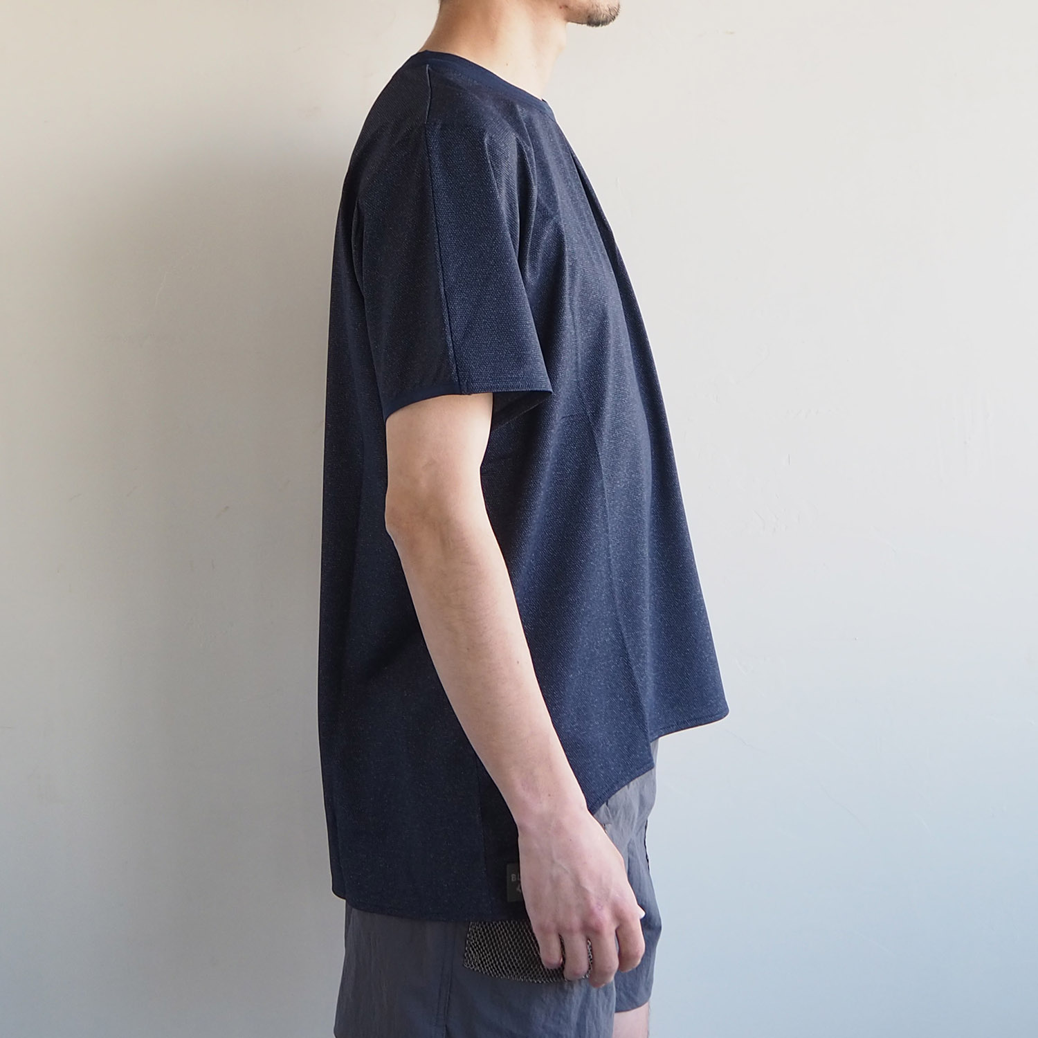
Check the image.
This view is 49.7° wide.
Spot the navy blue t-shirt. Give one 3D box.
[{"bbox_3d":[0.005,-0.050,1.130,0.390,0.780,0.490,0,0,4],"label":"navy blue t-shirt"}]

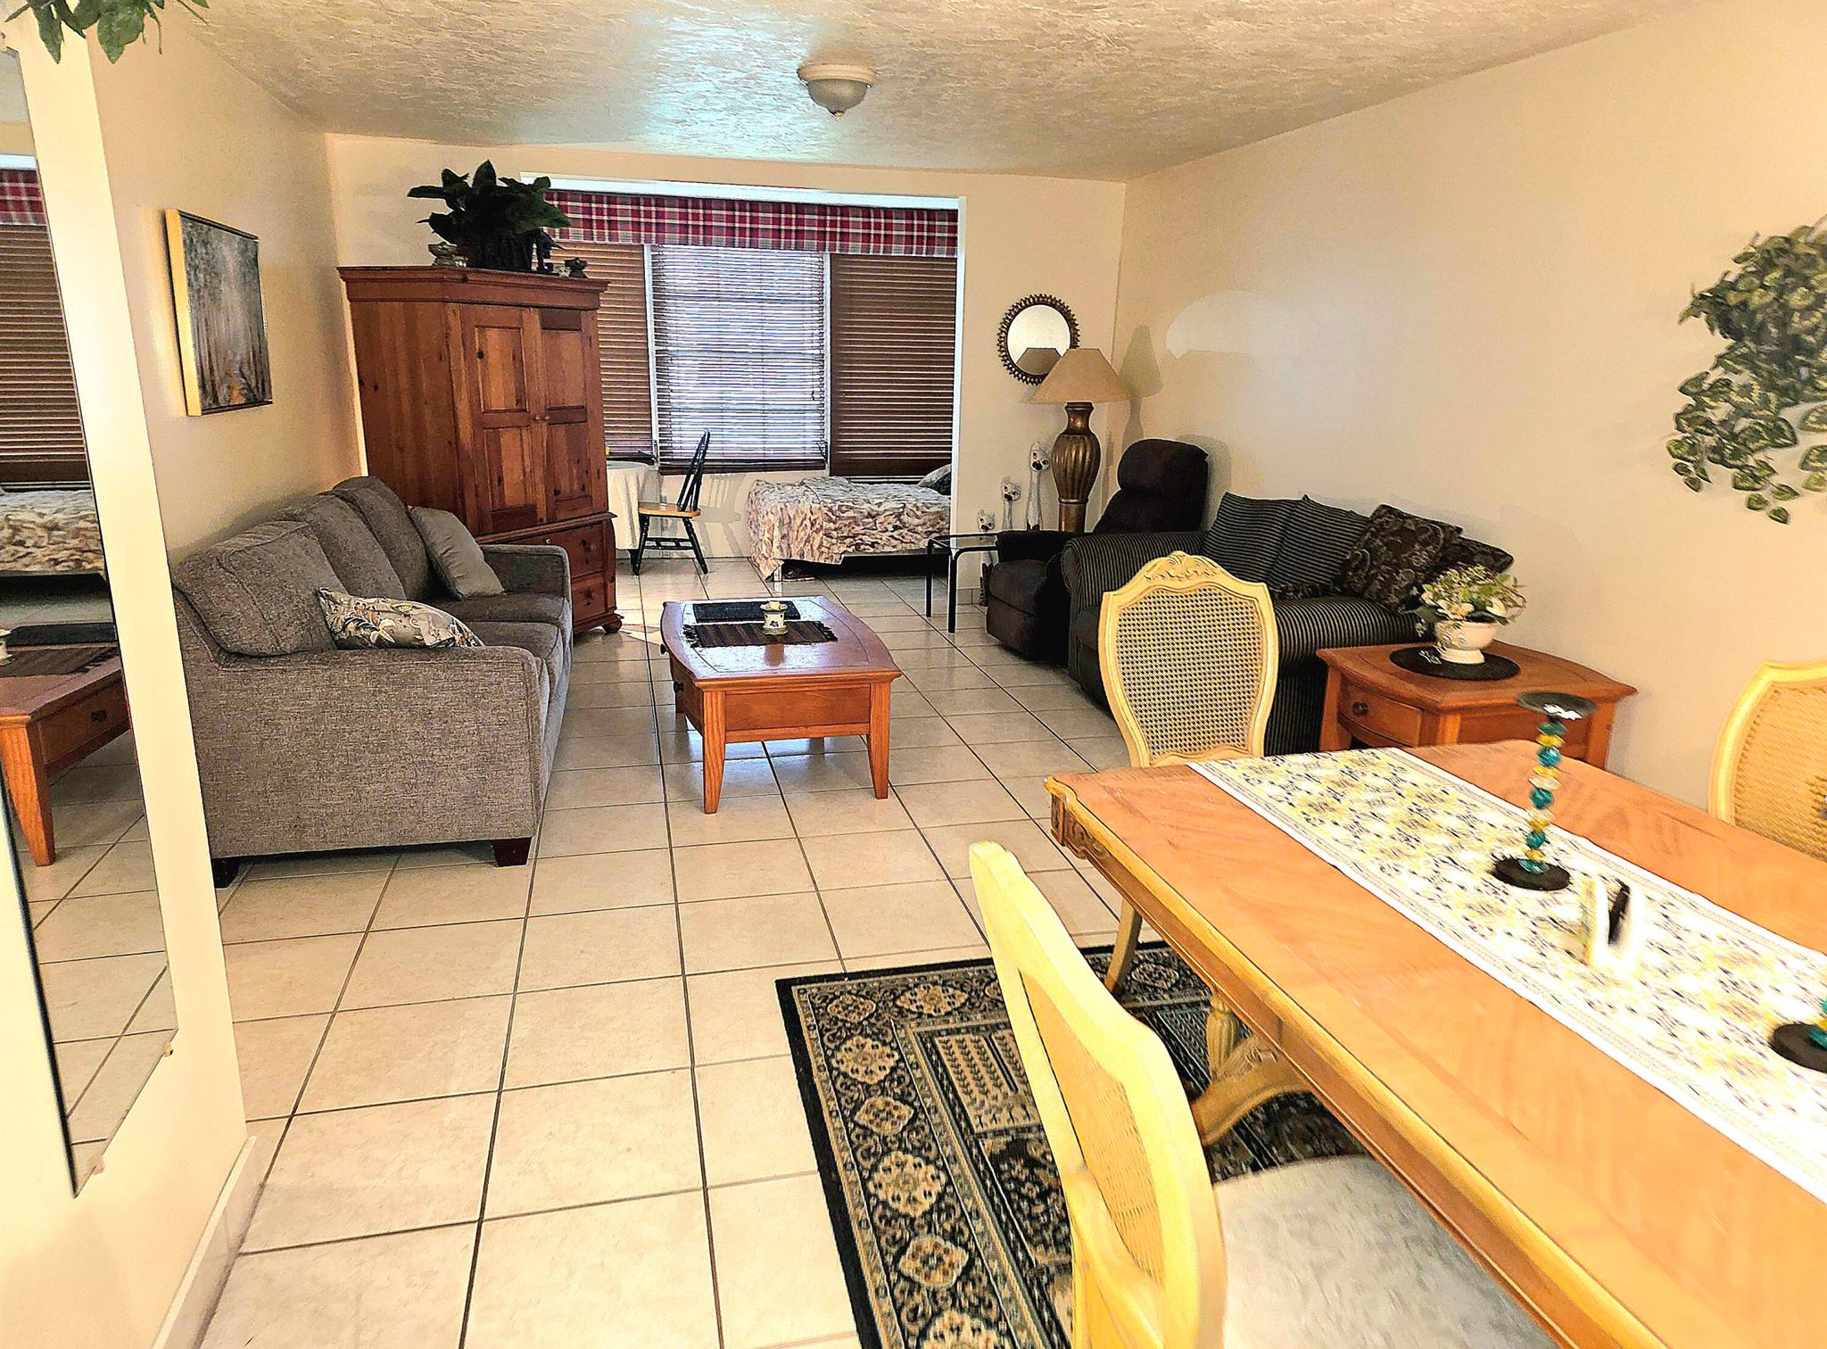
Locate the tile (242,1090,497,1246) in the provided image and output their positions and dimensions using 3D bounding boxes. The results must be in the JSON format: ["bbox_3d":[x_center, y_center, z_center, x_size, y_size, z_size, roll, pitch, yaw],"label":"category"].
[{"bbox_3d":[-1.010,0.939,2.312,0.402,0.012,0.406,-3,15,-13],"label":"tile"}]

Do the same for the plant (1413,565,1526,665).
[{"bbox_3d":[1.750,-0.189,3.796,0.310,0.290,0.310,-3,16,-13],"label":"plant"}]

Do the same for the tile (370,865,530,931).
[{"bbox_3d":[-1.294,0.629,3.446,0.396,0.010,0.396,-3,16,-13],"label":"tile"}]

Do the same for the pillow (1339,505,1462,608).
[{"bbox_3d":[1.795,-0.398,4.380,0.140,0.380,0.440,26,7,-19],"label":"pillow"}]

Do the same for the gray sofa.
[{"bbox_3d":[-1.804,-0.129,4.385,0.975,0.967,2.108,-3,16,-13],"label":"gray sofa"}]

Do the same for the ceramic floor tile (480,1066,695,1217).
[{"bbox_3d":[-0.627,0.921,2.412,0.396,0.010,0.396,-3,16,-13],"label":"ceramic floor tile"}]

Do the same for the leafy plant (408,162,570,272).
[{"bbox_3d":[-2.050,-2.171,5.868,0.680,0.510,0.580,-3,16,-13],"label":"leafy plant"}]

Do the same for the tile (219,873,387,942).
[{"bbox_3d":[-1.683,0.647,3.355,0.396,0.010,0.396,-3,16,-13],"label":"tile"}]

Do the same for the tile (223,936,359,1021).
[{"bbox_3d":[-1.600,0.756,2.992,0.398,0.010,0.398,-3,16,-13],"label":"tile"}]

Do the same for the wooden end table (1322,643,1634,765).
[{"bbox_3d":[1.682,0.281,3.752,0.738,0.596,0.625,-3,16,-13],"label":"wooden end table"}]

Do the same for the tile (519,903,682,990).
[{"bbox_3d":[-0.824,0.723,3.218,0.398,0.010,0.398,-3,16,-13],"label":"tile"}]

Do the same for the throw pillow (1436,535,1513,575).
[{"bbox_3d":[1.810,-0.306,4.182,0.150,0.410,0.430,30,6,-19],"label":"throw pillow"}]

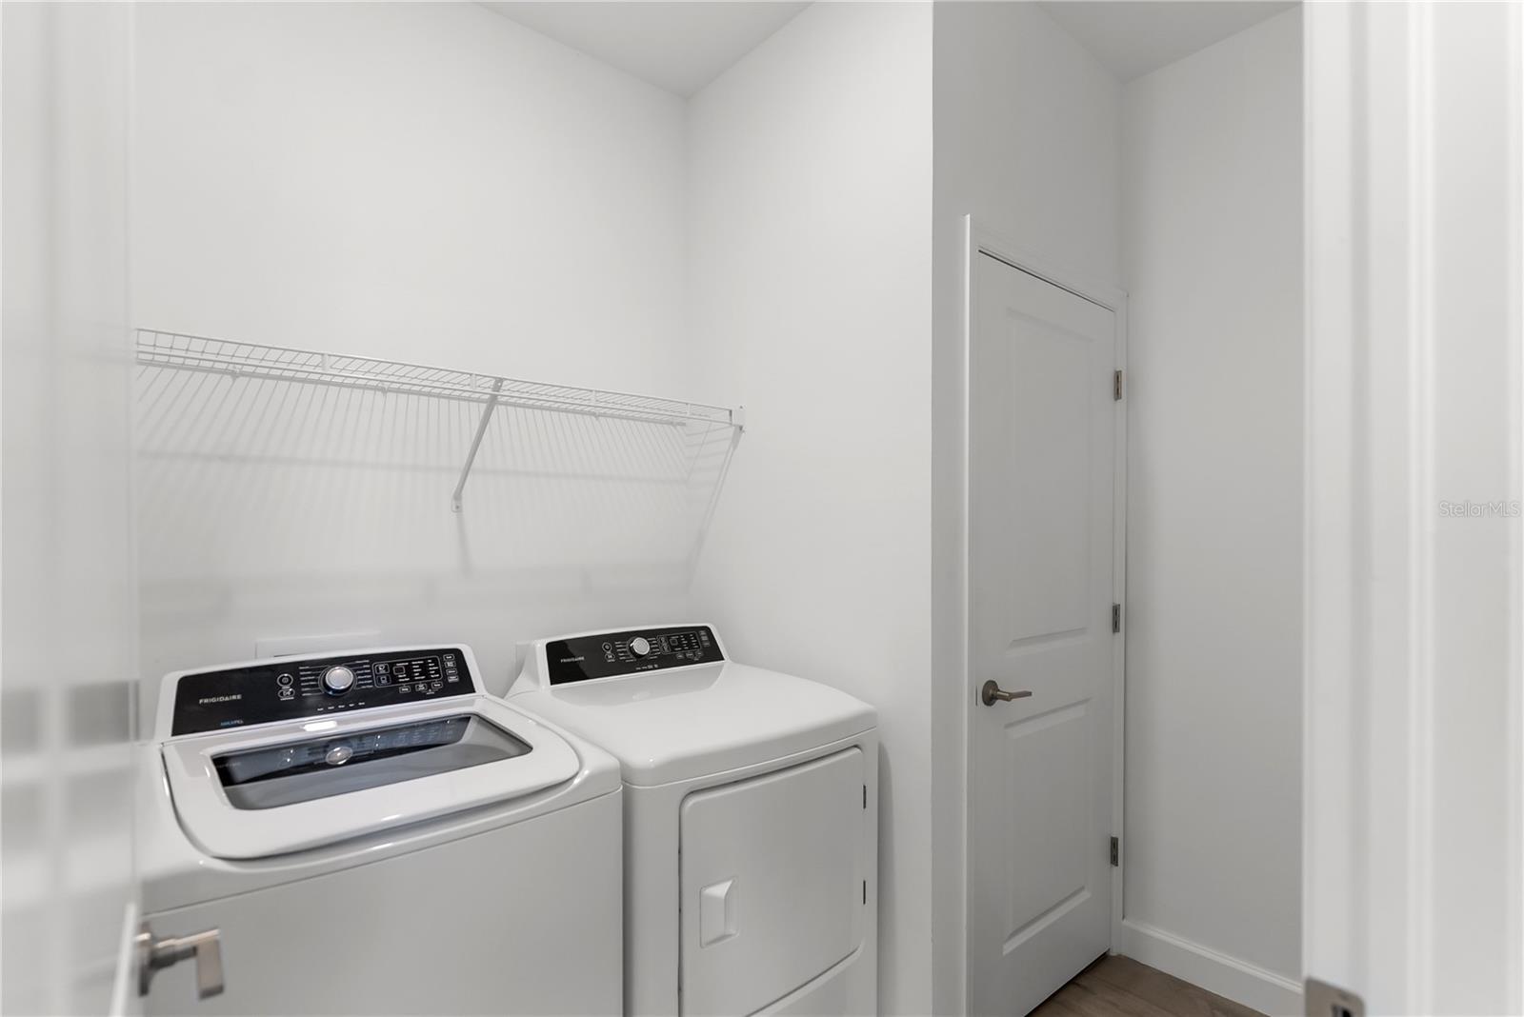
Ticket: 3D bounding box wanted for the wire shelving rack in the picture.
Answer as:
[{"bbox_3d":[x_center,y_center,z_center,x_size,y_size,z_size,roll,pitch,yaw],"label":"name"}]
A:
[{"bbox_3d":[-0.725,-0.151,1.746,1.455,0.334,0.315,1,-1,-39],"label":"wire shelving rack"}]

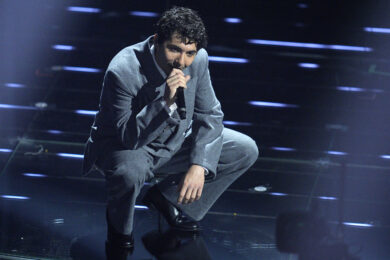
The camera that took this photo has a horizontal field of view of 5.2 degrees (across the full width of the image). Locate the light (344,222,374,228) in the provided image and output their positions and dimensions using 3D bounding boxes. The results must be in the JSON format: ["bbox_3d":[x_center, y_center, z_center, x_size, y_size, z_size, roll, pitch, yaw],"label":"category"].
[{"bbox_3d":[0.662,0.389,17.658,0.120,0.025,0.030,4,22,11],"label":"light"}]

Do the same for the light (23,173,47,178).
[{"bbox_3d":[-0.668,0.191,18.149,0.108,0.025,0.030,4,22,11],"label":"light"}]

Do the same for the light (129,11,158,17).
[{"bbox_3d":[-0.237,-0.536,19.949,0.137,0.025,0.030,5,22,12],"label":"light"}]

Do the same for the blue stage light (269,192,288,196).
[{"bbox_3d":[0.346,0.267,17.959,0.080,0.025,0.030,4,22,11],"label":"blue stage light"}]

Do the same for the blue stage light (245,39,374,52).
[{"bbox_3d":[0.517,-0.382,19.566,0.575,0.025,0.030,5,22,12],"label":"blue stage light"}]

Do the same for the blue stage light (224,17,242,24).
[{"bbox_3d":[0.176,-0.502,19.864,0.080,0.025,0.030,5,22,12],"label":"blue stage light"}]

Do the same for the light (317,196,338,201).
[{"bbox_3d":[0.548,0.283,17.920,0.088,0.025,0.030,4,22,11],"label":"light"}]

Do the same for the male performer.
[{"bbox_3d":[-0.135,-0.078,17.454,0.660,1.020,0.680,-12,25,-28],"label":"male performer"}]

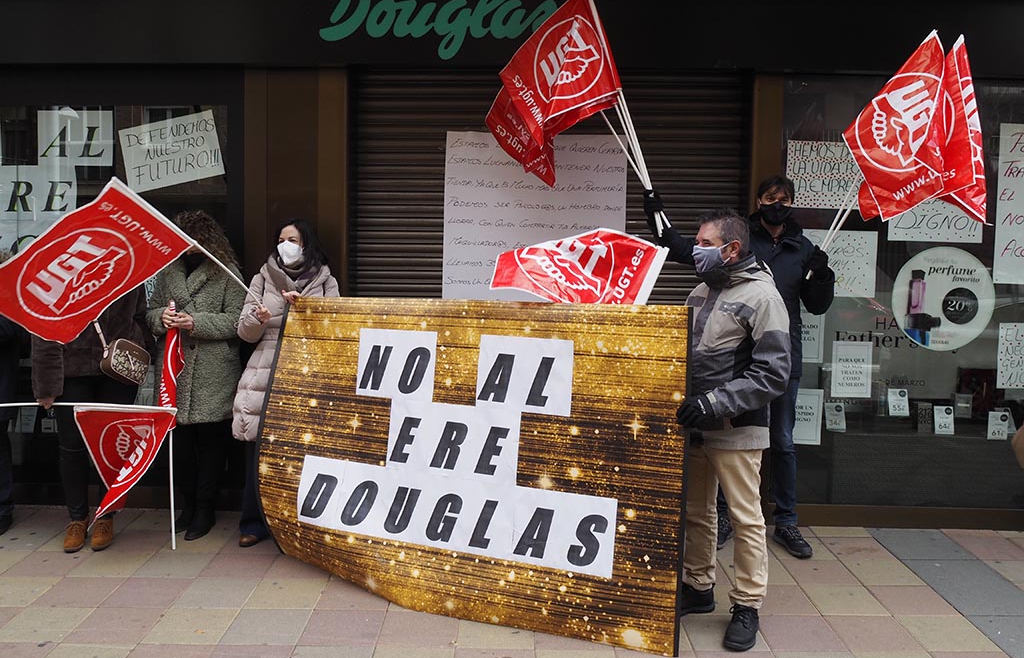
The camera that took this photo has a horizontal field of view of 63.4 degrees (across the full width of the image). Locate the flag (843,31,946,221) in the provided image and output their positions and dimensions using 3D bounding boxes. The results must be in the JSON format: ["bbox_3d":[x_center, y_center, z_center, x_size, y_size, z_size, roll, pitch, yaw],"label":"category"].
[{"bbox_3d":[1.792,-0.942,3.870,0.450,0.870,0.240,2,6,11],"label":"flag"}]

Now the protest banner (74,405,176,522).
[{"bbox_3d":[-1.801,0.627,3.860,0.480,0.540,0.150,1,5,-3],"label":"protest banner"}]

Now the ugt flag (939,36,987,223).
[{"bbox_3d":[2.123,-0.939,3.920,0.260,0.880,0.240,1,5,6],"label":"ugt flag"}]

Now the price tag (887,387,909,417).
[{"bbox_3d":[2.141,0.411,4.600,0.110,0.155,0.040,1,5,0],"label":"price tag"}]

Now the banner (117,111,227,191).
[{"bbox_3d":[-1.832,-0.955,4.470,0.500,0.350,0.012,-12,5,1],"label":"banner"}]

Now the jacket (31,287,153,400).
[{"bbox_3d":[-2.117,0.023,4.170,0.560,0.640,0.320,0,6,-10],"label":"jacket"}]

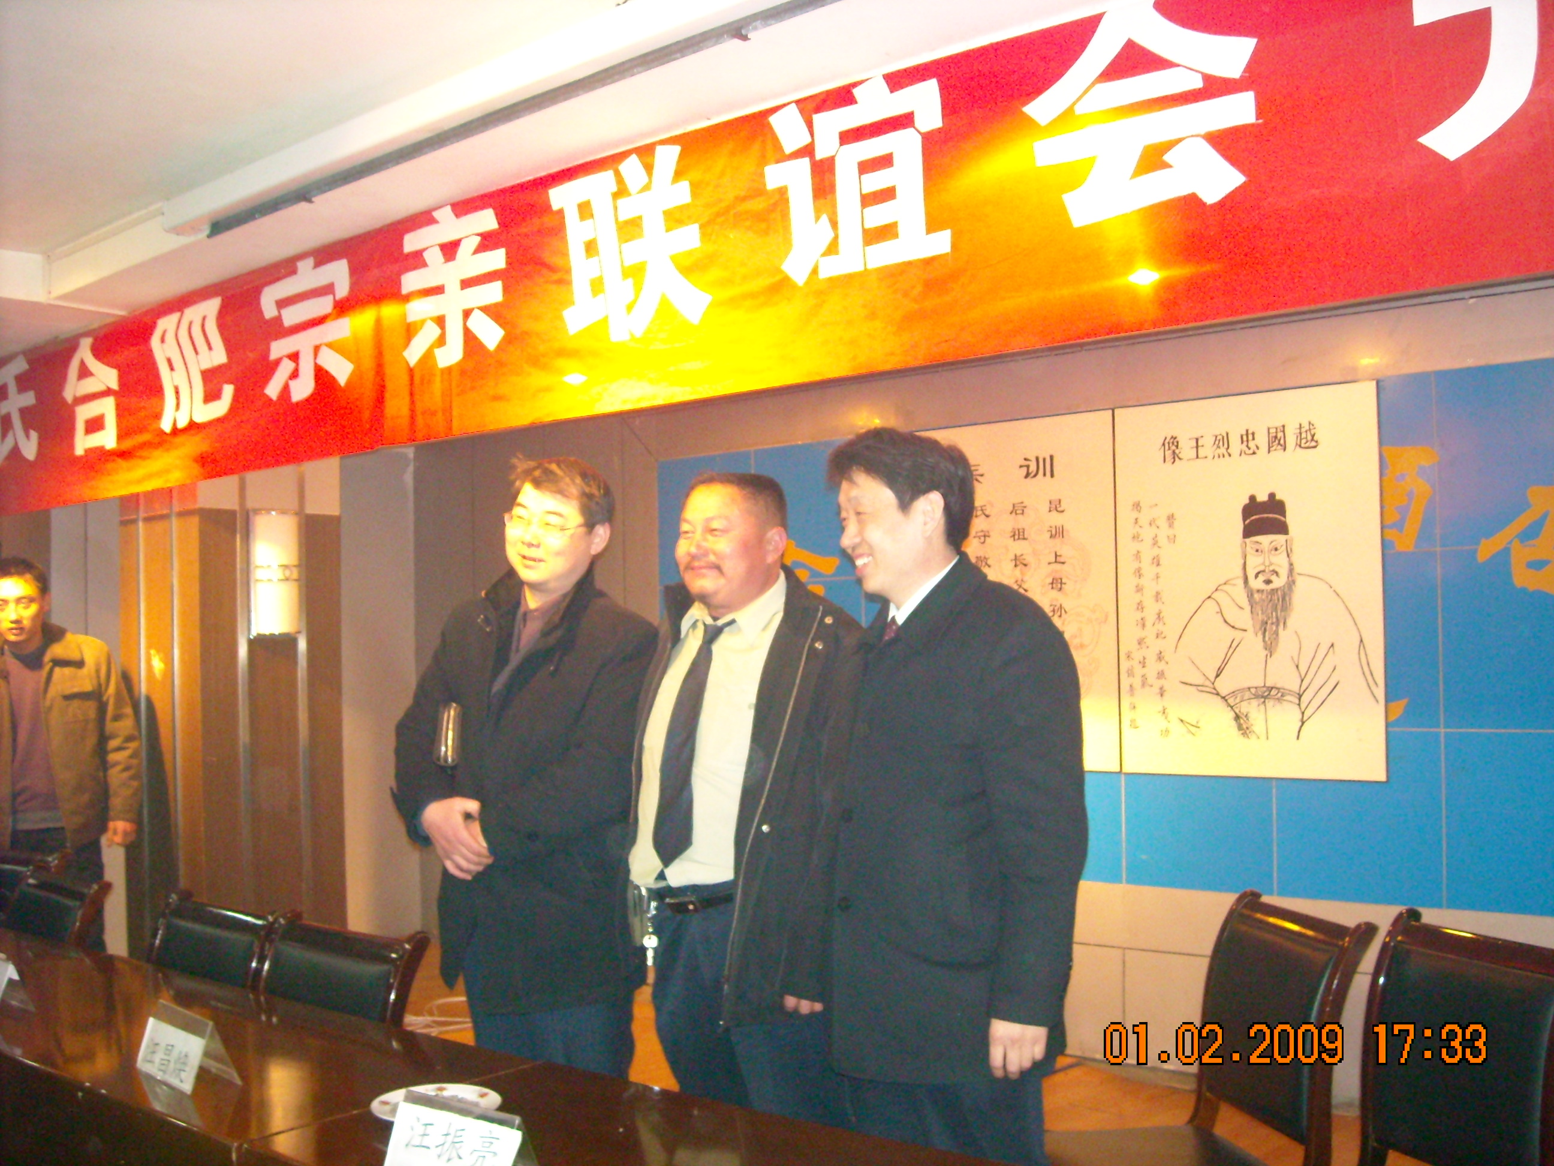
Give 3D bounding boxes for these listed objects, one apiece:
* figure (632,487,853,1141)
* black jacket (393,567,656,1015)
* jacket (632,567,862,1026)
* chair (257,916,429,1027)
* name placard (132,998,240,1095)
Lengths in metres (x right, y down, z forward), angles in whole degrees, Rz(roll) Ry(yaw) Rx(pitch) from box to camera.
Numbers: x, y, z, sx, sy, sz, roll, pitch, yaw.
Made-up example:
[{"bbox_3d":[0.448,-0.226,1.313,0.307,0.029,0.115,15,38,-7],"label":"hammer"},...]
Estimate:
[{"bbox_3d":[-0.042,0.648,2.720,0.550,1.692,0.350,-3,-2,37],"label":"figure"},{"bbox_3d":[-0.463,0.383,2.960,0.550,0.820,0.380,-3,-2,38],"label":"black jacket"},{"bbox_3d":[-0.050,0.357,2.730,0.540,0.770,0.340,-3,-2,37],"label":"jacket"},{"bbox_3d":[-0.965,1.092,2.861,0.460,0.860,0.550,-3,-2,39],"label":"chair"},{"bbox_3d":[-0.898,0.701,2.394,0.076,0.098,0.215,0,-2,-41],"label":"name placard"}]

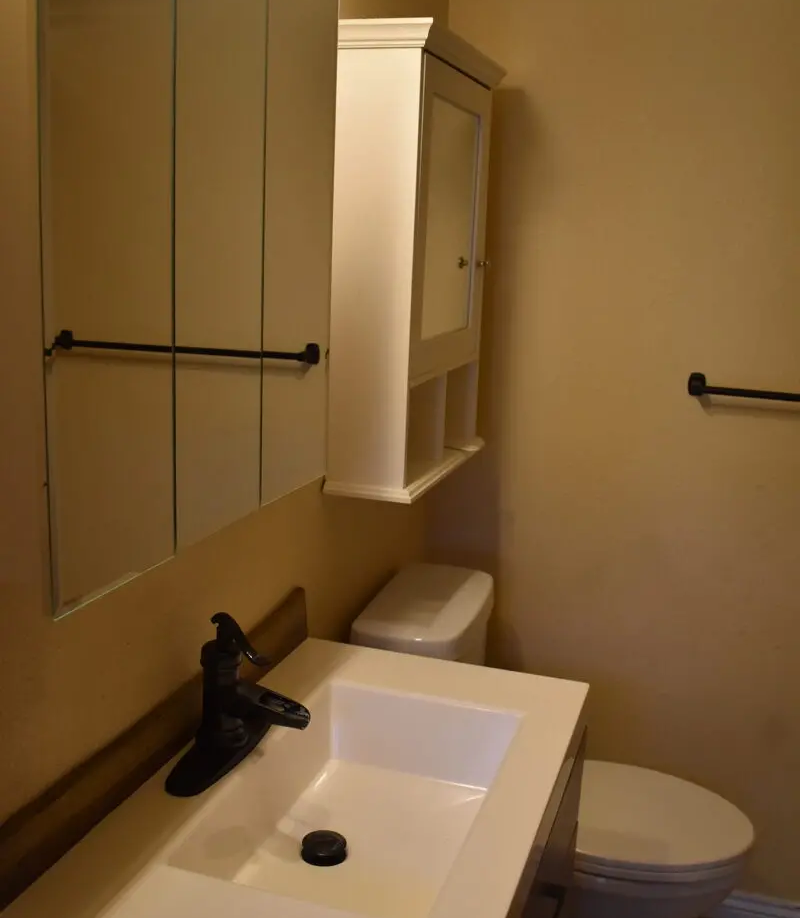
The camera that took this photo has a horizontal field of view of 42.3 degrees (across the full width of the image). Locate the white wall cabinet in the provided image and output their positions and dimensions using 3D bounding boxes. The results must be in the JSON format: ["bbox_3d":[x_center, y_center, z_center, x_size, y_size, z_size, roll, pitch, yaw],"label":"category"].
[{"bbox_3d":[0.042,-0.364,1.953,0.163,0.777,0.531,6,13,17],"label":"white wall cabinet"}]

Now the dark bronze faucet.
[{"bbox_3d":[-0.194,0.299,1.343,0.166,0.195,0.236,6,13,17],"label":"dark bronze faucet"}]

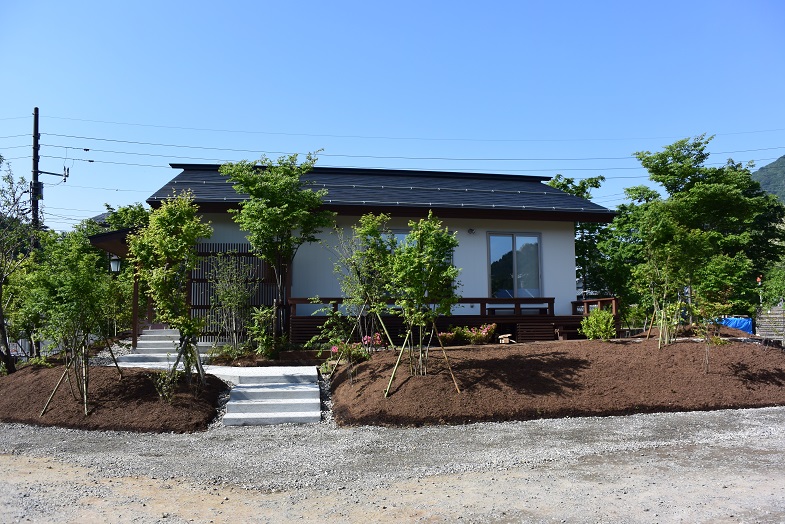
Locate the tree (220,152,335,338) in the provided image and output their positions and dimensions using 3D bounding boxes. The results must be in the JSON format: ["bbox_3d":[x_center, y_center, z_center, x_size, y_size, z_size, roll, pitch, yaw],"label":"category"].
[{"bbox_3d":[-2.772,-0.398,14.474,2.750,4.670,2.500,0,-4,0],"label":"tree"}]

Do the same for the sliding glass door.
[{"bbox_3d":[3.721,0.127,17.843,1.700,2.050,0.100,1,-4,-9],"label":"sliding glass door"}]

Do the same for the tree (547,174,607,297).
[{"bbox_3d":[7.373,-0.452,23.604,2.800,6.200,2.800,0,-4,0],"label":"tree"}]

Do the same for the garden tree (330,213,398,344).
[{"bbox_3d":[-0.571,0.390,12.507,1.600,2.910,1.500,0,-4,0],"label":"garden tree"}]

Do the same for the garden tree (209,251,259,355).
[{"bbox_3d":[-3.915,1.022,14.500,1.200,2.503,1.150,0,-5,-9],"label":"garden tree"}]

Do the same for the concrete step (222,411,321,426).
[{"bbox_3d":[-1.774,2.330,8.755,1.450,0.130,0.420,0,-4,-7],"label":"concrete step"}]

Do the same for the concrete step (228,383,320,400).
[{"bbox_3d":[-2.066,2.320,10.448,1.530,0.145,0.800,0,-5,-9],"label":"concrete step"}]

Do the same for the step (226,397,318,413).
[{"bbox_3d":[-1.993,2.423,9.891,1.530,0.145,0.420,0,-5,-9],"label":"step"}]

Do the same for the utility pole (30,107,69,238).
[{"bbox_3d":[-15.660,-1.634,26.500,1.600,10.605,0.650,1,-5,-17],"label":"utility pole"}]

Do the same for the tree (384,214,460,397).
[{"bbox_3d":[0.540,0.711,10.600,1.350,3.228,1.300,-1,-5,0],"label":"tree"}]

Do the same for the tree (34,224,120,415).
[{"bbox_3d":[-5.402,0.969,10.100,1.420,3.144,1.420,2,-5,-27],"label":"tree"}]

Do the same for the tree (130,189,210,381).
[{"bbox_3d":[-3.725,0.412,9.999,1.450,3.290,1.400,0,-4,0],"label":"tree"}]

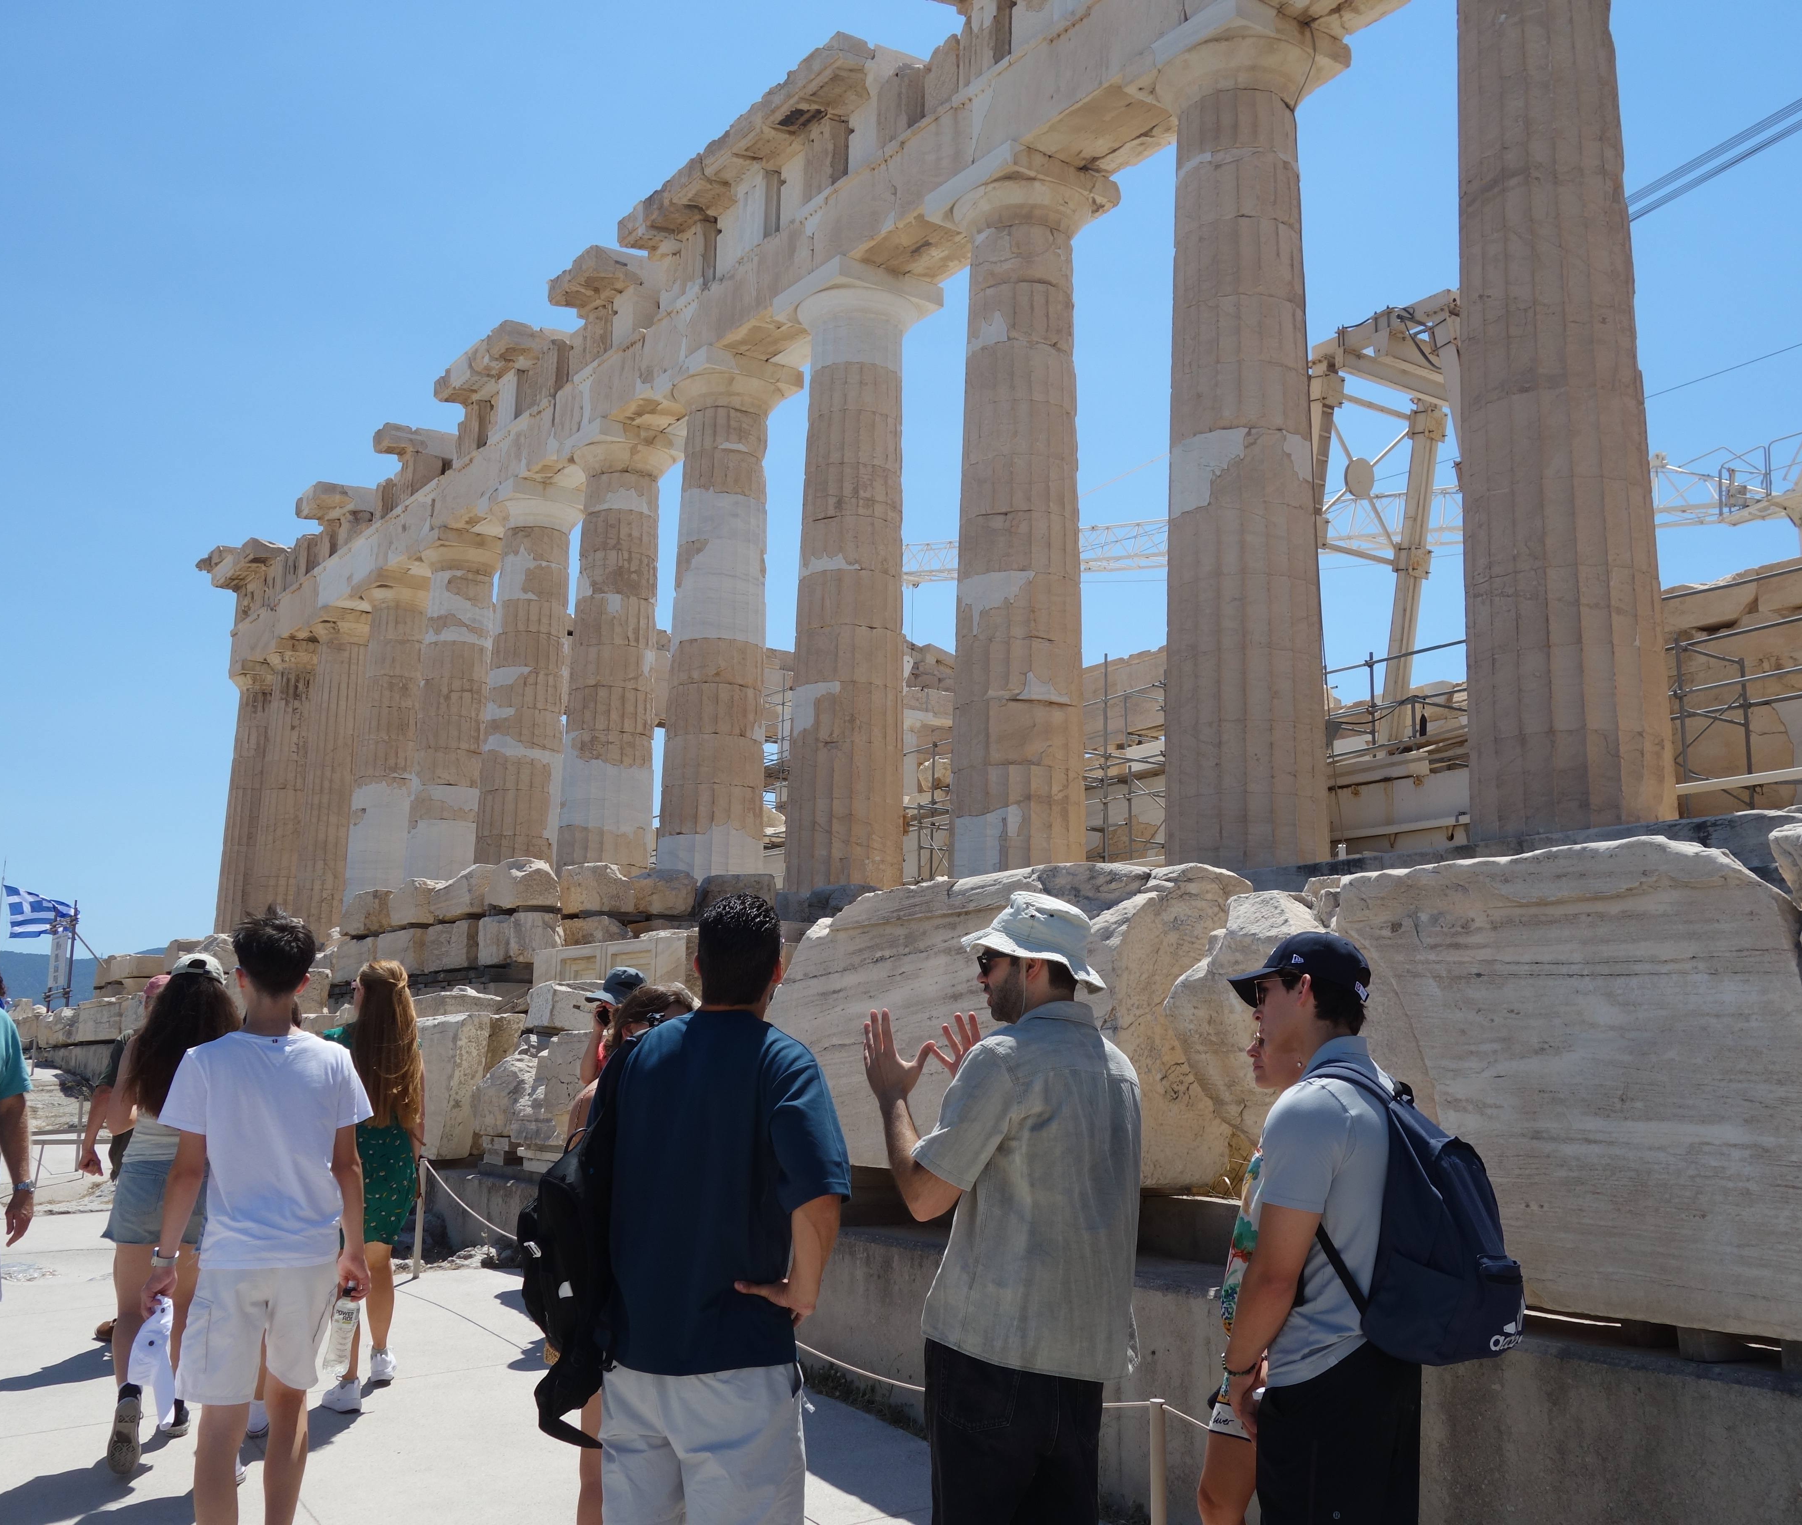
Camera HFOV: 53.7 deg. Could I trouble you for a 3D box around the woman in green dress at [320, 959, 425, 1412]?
[{"bbox_3d":[-2.090,1.626,6.976,0.450,1.680,0.440,9,-13,-37],"label":"woman in green dress"}]

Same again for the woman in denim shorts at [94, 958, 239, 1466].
[{"bbox_3d":[-2.508,1.492,6.102,0.500,1.680,0.650,6,-11,-28],"label":"woman in denim shorts"}]

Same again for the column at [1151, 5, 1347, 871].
[{"bbox_3d":[4.144,-3.764,21.636,2.020,10.430,2.020,1,-11,0],"label":"column"}]

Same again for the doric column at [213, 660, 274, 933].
[{"bbox_3d":[-20.211,1.932,55.732,2.080,10.430,2.080,8,-12,-34],"label":"doric column"}]

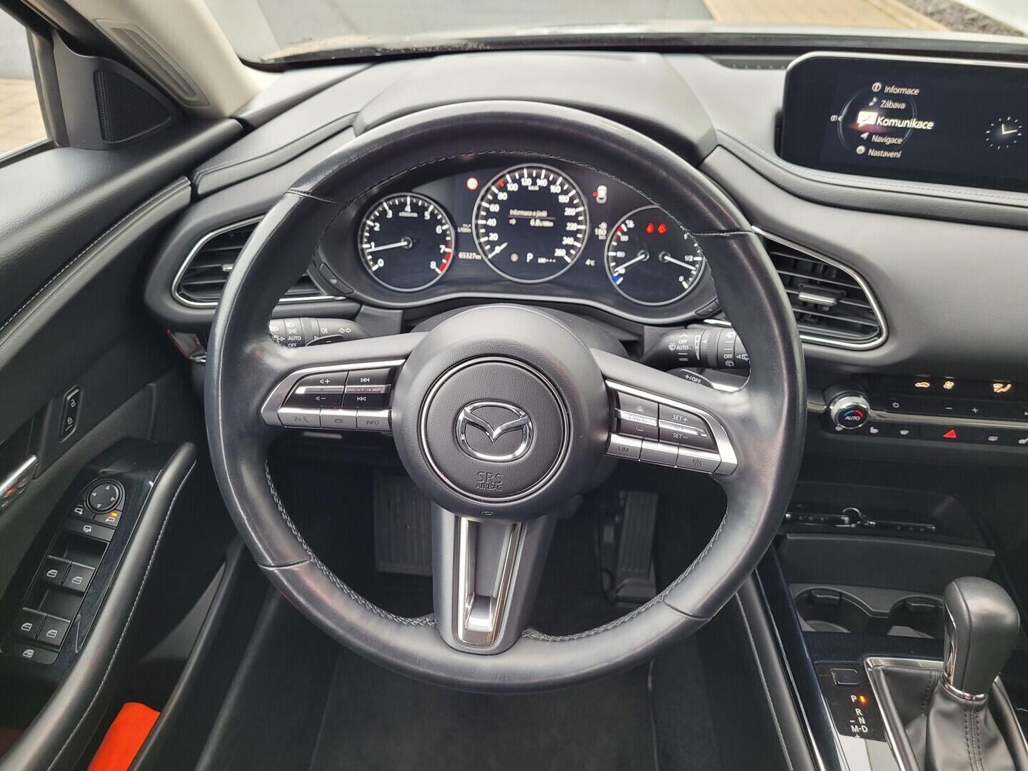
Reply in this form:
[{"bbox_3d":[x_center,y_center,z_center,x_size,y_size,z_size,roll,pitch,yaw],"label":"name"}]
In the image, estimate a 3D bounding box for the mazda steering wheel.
[{"bbox_3d":[-0.008,0.015,0.501,0.372,0.372,0.095,4,10,3],"label":"mazda steering wheel"}]

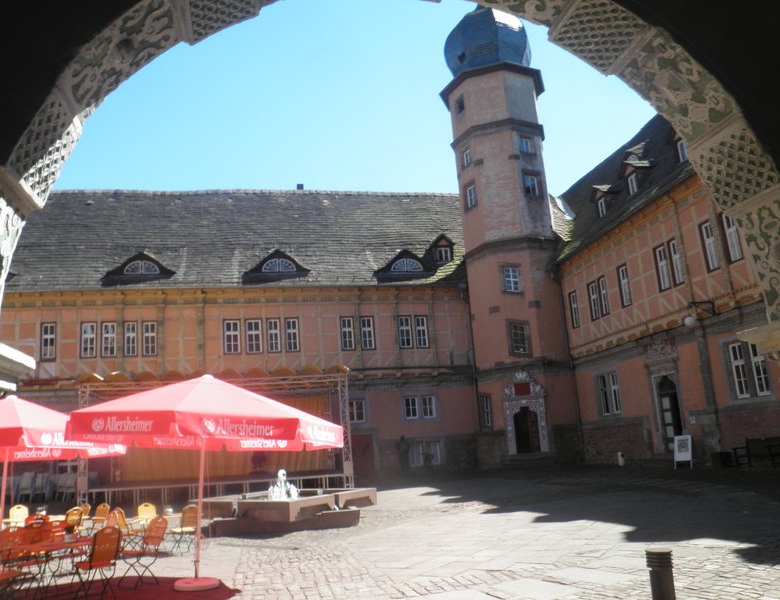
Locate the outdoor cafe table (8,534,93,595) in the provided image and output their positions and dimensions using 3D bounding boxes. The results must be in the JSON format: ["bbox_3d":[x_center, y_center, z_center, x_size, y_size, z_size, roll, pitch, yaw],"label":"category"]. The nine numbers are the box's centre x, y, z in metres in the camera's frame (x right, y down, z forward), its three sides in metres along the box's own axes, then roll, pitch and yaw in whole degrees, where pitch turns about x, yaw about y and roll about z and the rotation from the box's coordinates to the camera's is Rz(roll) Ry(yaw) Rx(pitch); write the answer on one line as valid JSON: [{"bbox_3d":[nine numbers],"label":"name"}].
[{"bbox_3d":[-3.819,3.074,7.300,1.020,0.730,0.690,3,-14,-28],"label":"outdoor cafe table"}]

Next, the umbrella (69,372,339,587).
[{"bbox_3d":[-2.418,2.244,8.328,3.450,2.580,3.450,-4,-12,-1],"label":"umbrella"}]

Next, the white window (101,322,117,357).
[{"bbox_3d":[-14.019,1.967,32.225,0.790,1.860,0.150,-1,-13,-13],"label":"white window"}]

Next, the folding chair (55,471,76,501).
[{"bbox_3d":[-13.748,7.934,27.500,0.650,1.300,0.720,-1,-13,-12],"label":"folding chair"}]

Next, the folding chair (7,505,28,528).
[{"bbox_3d":[-7.002,4.279,12.197,0.440,0.870,0.520,-1,-13,-14],"label":"folding chair"}]

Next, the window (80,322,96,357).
[{"bbox_3d":[-13.488,1.813,28.995,0.645,1.627,0.160,-1,-13,-14],"label":"window"}]

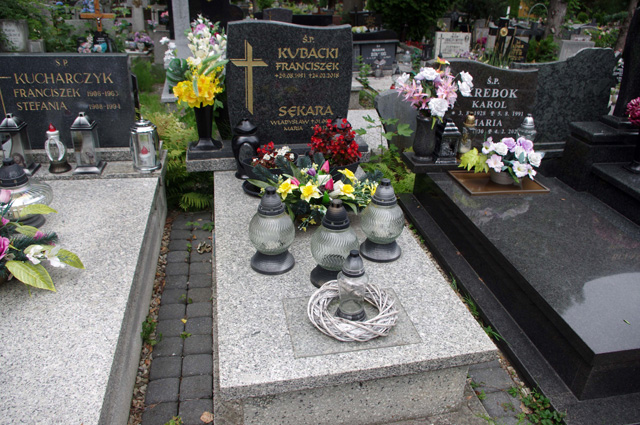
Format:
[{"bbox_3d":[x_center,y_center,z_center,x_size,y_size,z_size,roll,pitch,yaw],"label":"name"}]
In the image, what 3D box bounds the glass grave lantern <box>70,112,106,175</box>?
[{"bbox_3d":[-1.281,-0.384,2.621,0.153,0.316,0.153,-3,22,-11],"label":"glass grave lantern"}]

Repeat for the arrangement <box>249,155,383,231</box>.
[{"bbox_3d":[-0.027,-0.108,2.248,0.590,0.270,0.390,-4,30,-11],"label":"arrangement"}]

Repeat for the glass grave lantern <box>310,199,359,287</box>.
[{"bbox_3d":[0.059,0.109,1.884,0.188,0.330,0.188,1,21,0],"label":"glass grave lantern"}]

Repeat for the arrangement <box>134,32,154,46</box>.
[{"bbox_3d":[-2.526,-2.476,6.900,0.280,0.240,0.270,-3,22,-11],"label":"arrangement"}]

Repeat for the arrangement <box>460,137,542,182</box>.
[{"bbox_3d":[1.045,-0.312,2.738,0.490,0.285,0.330,-4,30,-11],"label":"arrangement"}]

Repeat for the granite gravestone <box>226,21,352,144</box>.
[{"bbox_3d":[-0.172,-0.706,2.668,0.685,0.667,0.085,-4,30,-11],"label":"granite gravestone"}]

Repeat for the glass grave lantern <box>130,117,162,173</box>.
[{"bbox_3d":[-0.968,-0.382,2.655,0.151,0.285,0.151,-3,22,-11],"label":"glass grave lantern"}]

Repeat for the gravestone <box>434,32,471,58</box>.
[{"bbox_3d":[2.000,-2.473,7.288,0.550,0.480,0.130,-3,22,-11],"label":"gravestone"}]

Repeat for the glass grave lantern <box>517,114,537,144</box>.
[{"bbox_3d":[1.404,-0.533,3.225,0.133,0.244,0.133,-3,22,-11],"label":"glass grave lantern"}]

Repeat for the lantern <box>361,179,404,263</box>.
[{"bbox_3d":[0.272,0.023,2.060,0.188,0.338,0.188,-3,22,-11],"label":"lantern"}]

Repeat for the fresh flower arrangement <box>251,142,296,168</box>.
[{"bbox_3d":[-0.245,-0.296,2.502,0.250,0.190,0.240,-4,30,-11],"label":"fresh flower arrangement"}]

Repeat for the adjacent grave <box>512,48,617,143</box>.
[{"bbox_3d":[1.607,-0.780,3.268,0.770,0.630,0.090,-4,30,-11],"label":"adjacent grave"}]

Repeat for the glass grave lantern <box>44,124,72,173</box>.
[{"bbox_3d":[-1.425,-0.352,2.590,0.118,0.263,0.118,-3,22,-11],"label":"glass grave lantern"}]

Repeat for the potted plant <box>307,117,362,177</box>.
[{"bbox_3d":[0.102,-0.371,2.804,0.311,0.361,0.311,-3,22,-11],"label":"potted plant"}]

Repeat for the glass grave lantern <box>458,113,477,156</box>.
[{"bbox_3d":[0.896,-0.474,2.906,0.107,0.270,0.107,-4,30,-11],"label":"glass grave lantern"}]

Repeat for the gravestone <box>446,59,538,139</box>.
[{"bbox_3d":[0.951,-0.673,2.970,0.730,0.530,0.080,-4,30,-11],"label":"gravestone"}]

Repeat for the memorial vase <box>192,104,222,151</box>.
[{"bbox_3d":[-0.701,-0.530,2.915,0.192,0.263,0.192,-3,22,-11],"label":"memorial vase"}]

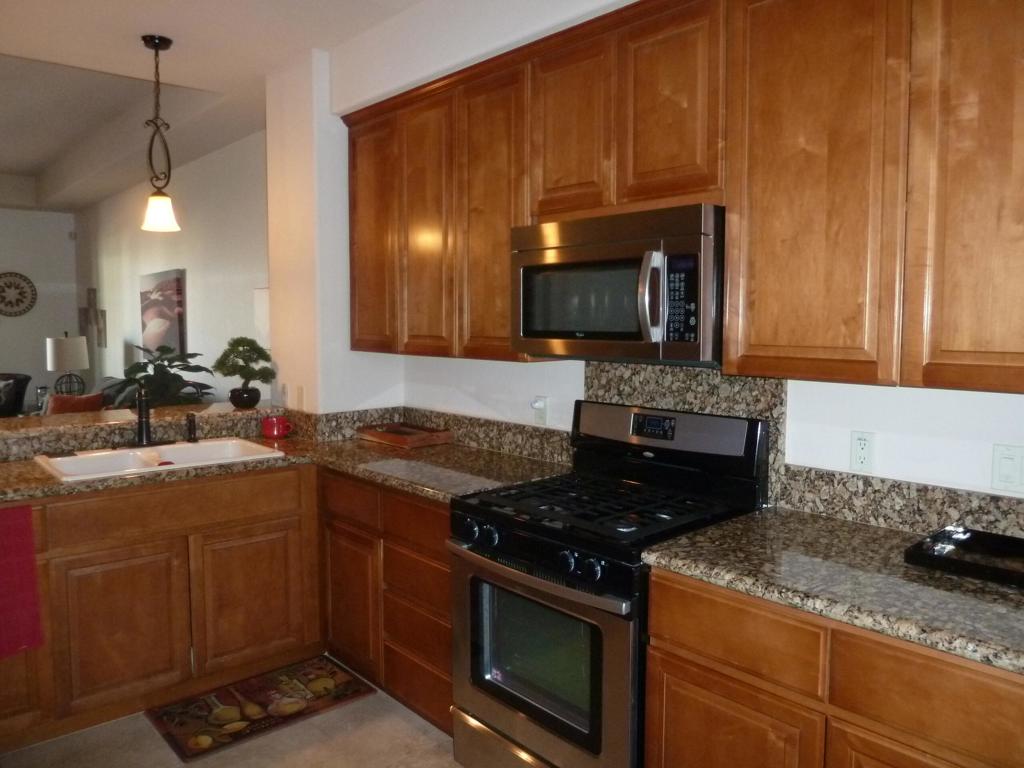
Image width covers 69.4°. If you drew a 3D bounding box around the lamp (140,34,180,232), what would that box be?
[{"bbox_3d":[-1.521,-1.069,3.186,0.170,0.820,0.170,-4,6,-43],"label":"lamp"}]

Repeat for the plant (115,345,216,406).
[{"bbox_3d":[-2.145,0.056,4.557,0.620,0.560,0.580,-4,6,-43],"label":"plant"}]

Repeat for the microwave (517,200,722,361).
[{"bbox_3d":[0.398,-0.296,2.405,0.400,0.435,0.757,-4,6,-43],"label":"microwave"}]

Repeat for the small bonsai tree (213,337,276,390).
[{"bbox_3d":[-1.330,-0.100,3.664,0.310,0.270,0.280,-4,6,-43],"label":"small bonsai tree"}]

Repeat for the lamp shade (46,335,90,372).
[{"bbox_3d":[-4.198,-0.289,7.000,0.360,0.320,0.340,-4,6,-43],"label":"lamp shade"}]

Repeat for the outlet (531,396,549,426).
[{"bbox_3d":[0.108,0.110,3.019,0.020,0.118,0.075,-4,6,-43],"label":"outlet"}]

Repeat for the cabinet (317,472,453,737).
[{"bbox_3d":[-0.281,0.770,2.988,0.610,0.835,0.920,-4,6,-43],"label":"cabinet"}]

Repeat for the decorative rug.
[{"bbox_3d":[-0.954,1.212,2.838,0.735,0.012,0.435,-4,6,-43],"label":"decorative rug"}]

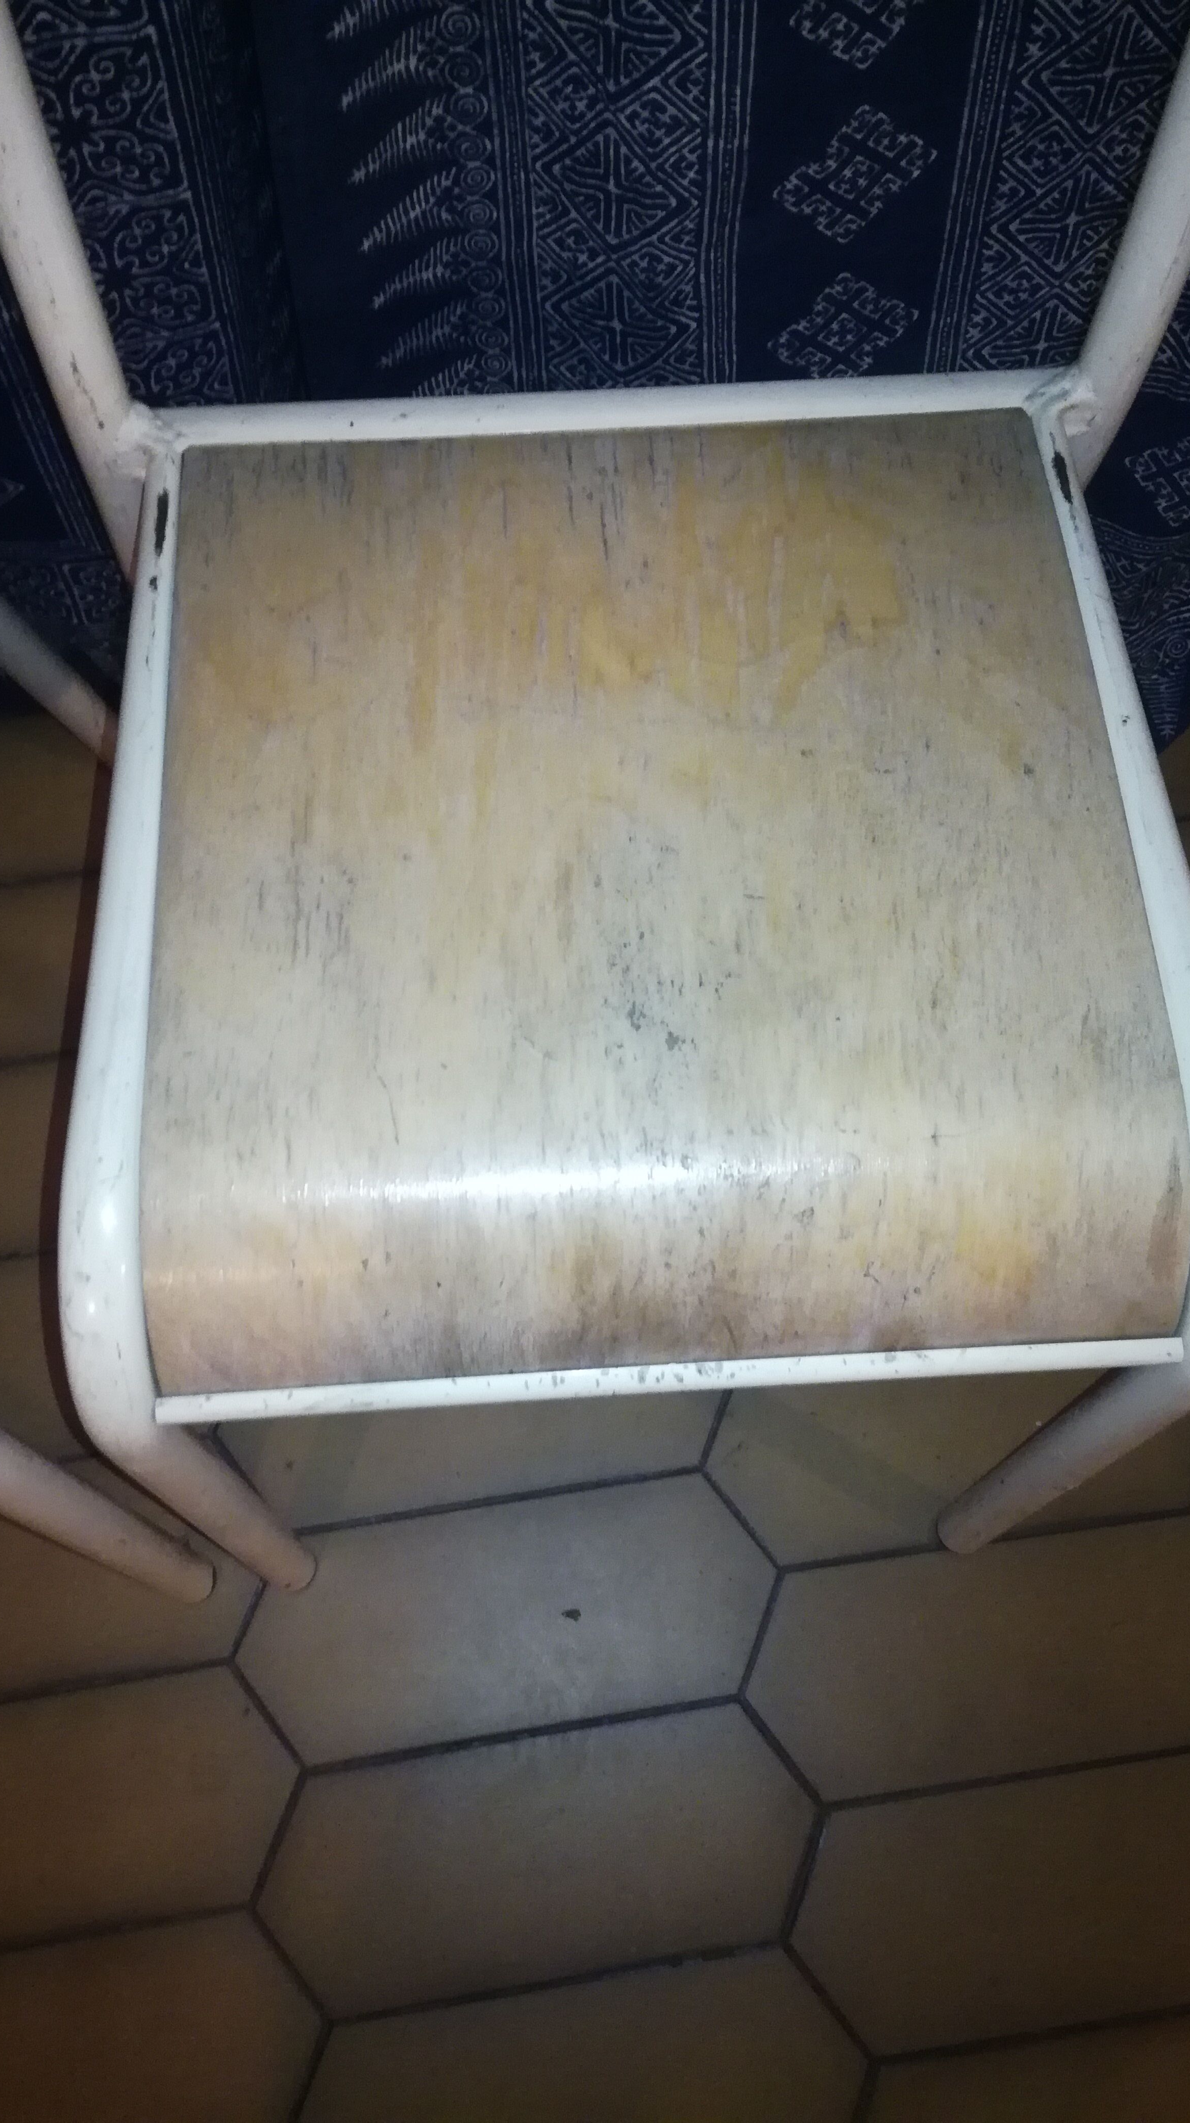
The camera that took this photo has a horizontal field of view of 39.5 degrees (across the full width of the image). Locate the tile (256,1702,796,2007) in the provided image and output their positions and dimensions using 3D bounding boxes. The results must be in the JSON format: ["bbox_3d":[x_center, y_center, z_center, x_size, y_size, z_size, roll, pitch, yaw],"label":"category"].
[{"bbox_3d":[-0.029,0.425,0.886,0.302,0.010,0.116,-8,71,-4],"label":"tile"}]

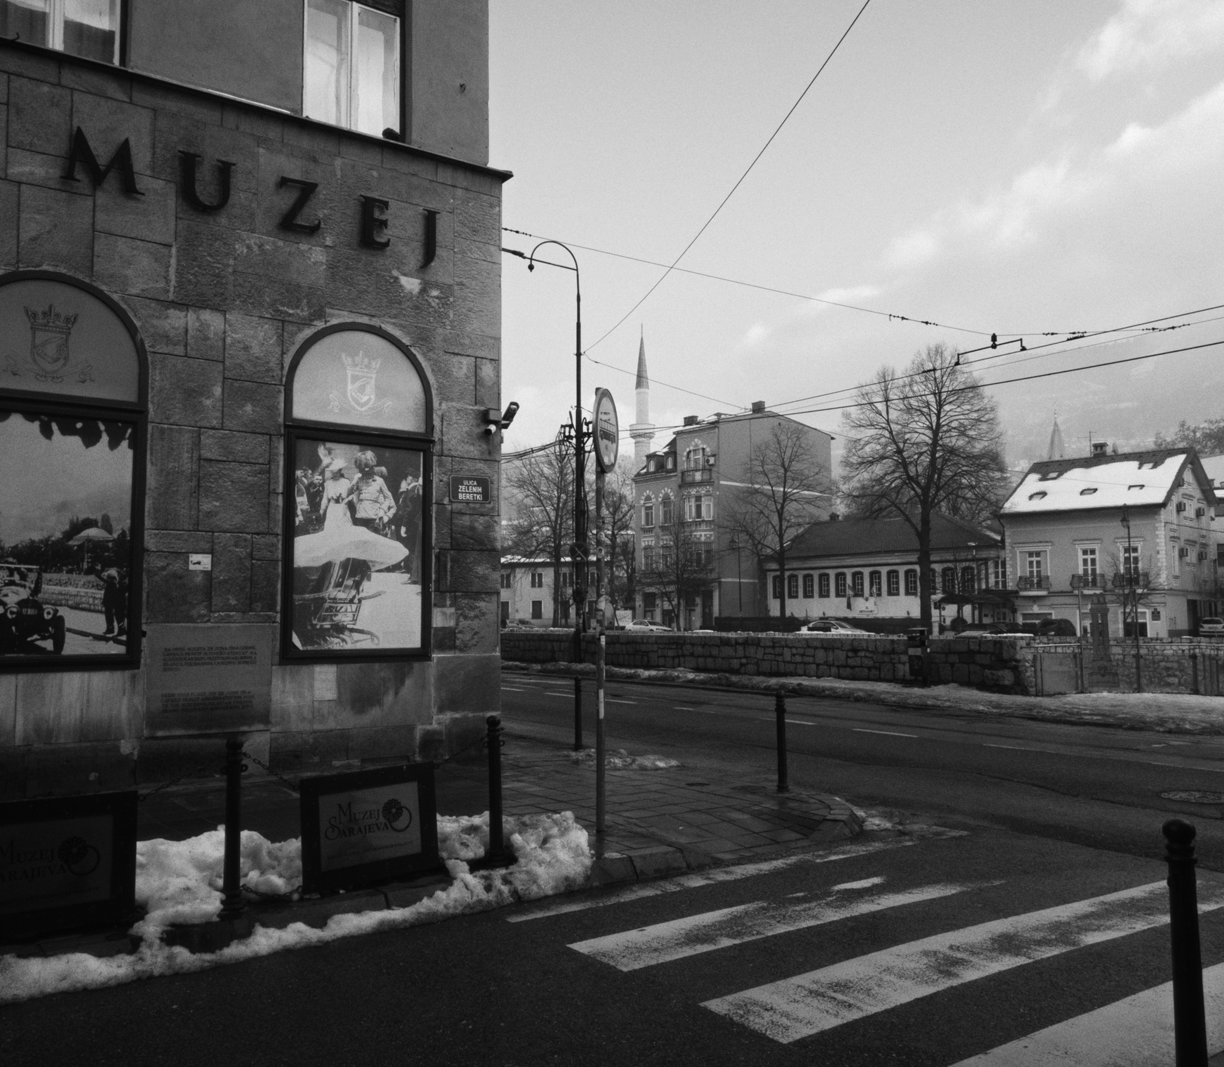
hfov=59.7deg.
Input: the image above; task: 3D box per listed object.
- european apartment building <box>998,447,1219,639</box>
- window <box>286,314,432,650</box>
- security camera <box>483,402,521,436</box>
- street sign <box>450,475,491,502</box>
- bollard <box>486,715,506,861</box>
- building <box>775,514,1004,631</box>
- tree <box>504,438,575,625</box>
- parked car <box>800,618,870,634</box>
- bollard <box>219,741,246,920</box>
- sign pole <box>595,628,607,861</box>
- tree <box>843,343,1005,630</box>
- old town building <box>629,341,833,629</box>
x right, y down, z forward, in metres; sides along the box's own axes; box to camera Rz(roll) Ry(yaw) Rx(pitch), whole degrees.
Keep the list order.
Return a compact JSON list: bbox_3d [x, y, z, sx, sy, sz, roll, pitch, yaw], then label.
[{"bbox_3d":[37.962,0.972,81.978,11.600,14.200,13.500,-4,-6,40],"label":"european apartment building"},{"bbox_3d":[-2.496,-0.429,10.774,1.580,3.460,0.200,3,-6,-34],"label":"window"},{"bbox_3d":[-1.208,-1.257,11.650,0.400,0.360,0.400,2,-5,-21],"label":"security camera"},{"bbox_3d":[-1.525,-0.476,11.492,0.460,0.300,0.030,3,-6,-34],"label":"street sign"},{"bbox_3d":[-0.742,1.613,6.760,0.135,0.915,0.135,0,-5,0],"label":"bollard"},{"bbox_3d":[22.203,3.038,78.702,10.000,9.400,19.633,4,-7,-41],"label":"building"},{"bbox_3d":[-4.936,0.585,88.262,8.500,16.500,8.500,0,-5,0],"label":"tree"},{"bbox_3d":[14.227,6.215,67.972,1.760,1.450,4.300,4,-6,-40],"label":"parked car"},{"bbox_3d":[-1.926,1.503,5.420,0.140,0.915,0.140,0,-5,0],"label":"bollard"},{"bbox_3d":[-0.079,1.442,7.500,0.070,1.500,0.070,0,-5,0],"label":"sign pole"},{"bbox_3d":[19.465,-2.742,67.747,10.200,19.040,10.200,0,-5,0],"label":"tree"},{"bbox_3d":[10.882,-1.159,95.419,9.800,21.000,16.000,-5,-7,44],"label":"old town building"}]

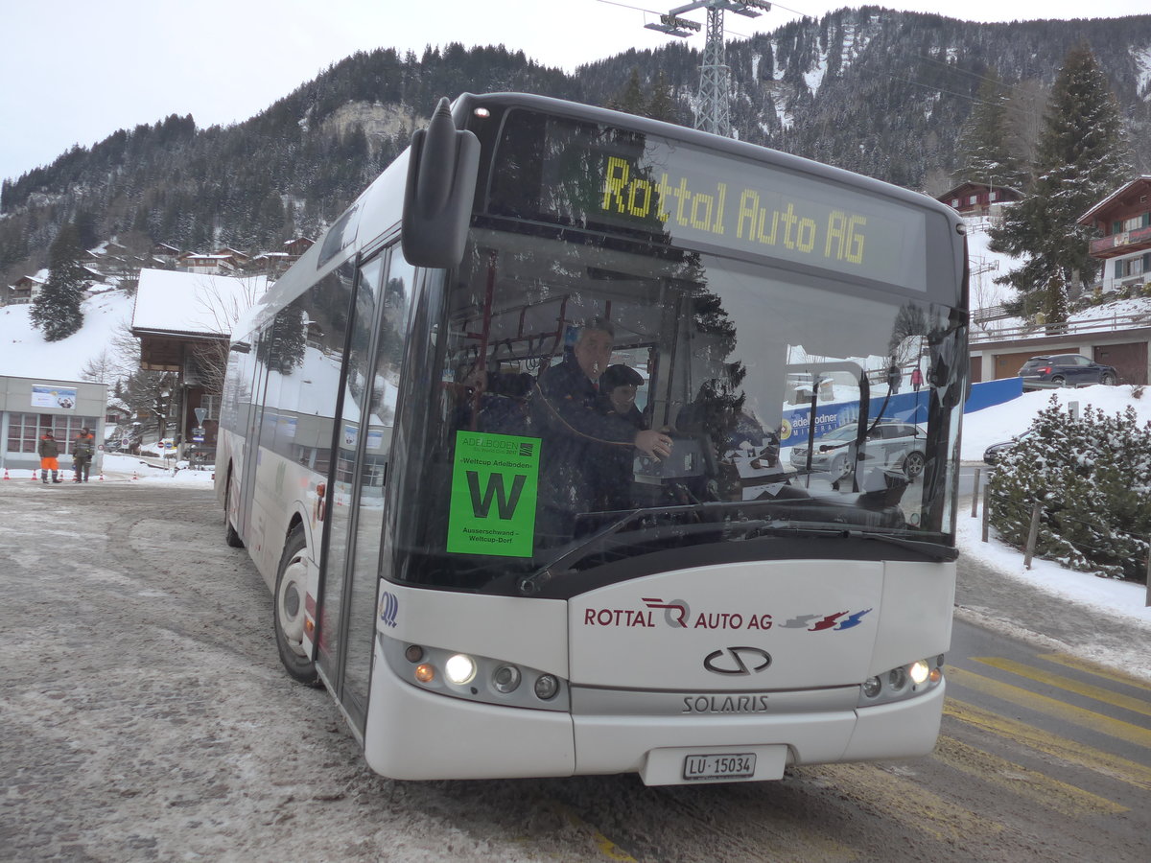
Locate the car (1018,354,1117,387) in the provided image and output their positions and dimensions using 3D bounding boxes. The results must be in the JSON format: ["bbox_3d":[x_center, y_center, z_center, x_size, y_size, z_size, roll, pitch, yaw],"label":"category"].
[{"bbox_3d":[22.941,-2.775,45.000,4.500,1.630,1.860,2,-3,-10],"label":"car"}]

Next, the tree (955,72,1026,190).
[{"bbox_3d":[52.730,-36.832,122.000,9.200,17.700,9.200,2,-2,0],"label":"tree"}]

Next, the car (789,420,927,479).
[{"bbox_3d":[8.150,0.540,27.500,4.650,1.490,1.820,3,-3,-31],"label":"car"}]

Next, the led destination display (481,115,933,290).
[{"bbox_3d":[0.636,-0.864,3.764,1.890,0.380,0.090,6,-11,-23],"label":"led destination display"}]

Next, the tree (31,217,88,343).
[{"bbox_3d":[-83.028,-24.130,155.000,9.400,19.300,9.400,2,-2,0],"label":"tree"}]

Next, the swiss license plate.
[{"bbox_3d":[0.538,1.242,3.573,0.305,0.085,0.015,6,0,-23],"label":"swiss license plate"}]

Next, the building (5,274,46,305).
[{"bbox_3d":[-164.861,-42.261,290.000,9.700,9.000,10.000,1,-3,16],"label":"building"}]

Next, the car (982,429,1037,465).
[{"bbox_3d":[14.900,0.540,29.800,4.400,1.480,1.800,2,-3,-14],"label":"car"}]

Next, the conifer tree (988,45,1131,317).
[{"bbox_3d":[32.309,-16.902,64.000,9.200,17.400,9.200,2,-2,0],"label":"conifer tree"}]

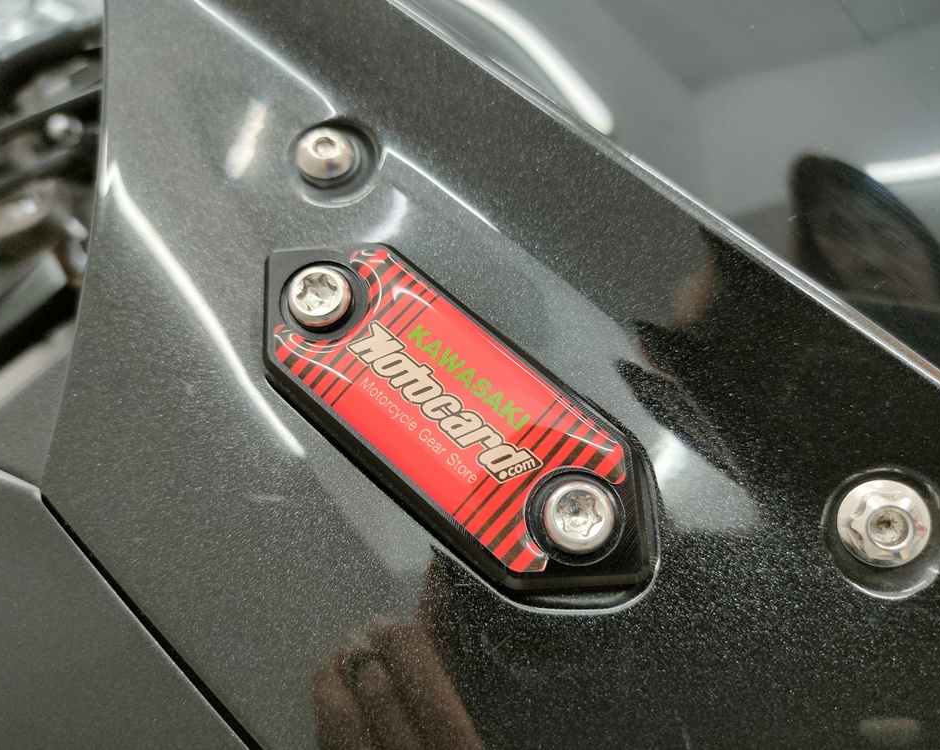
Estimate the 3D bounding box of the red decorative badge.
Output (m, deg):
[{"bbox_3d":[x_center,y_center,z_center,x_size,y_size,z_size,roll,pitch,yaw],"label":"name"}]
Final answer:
[{"bbox_3d":[-0.004,0.005,0.138,0.077,0.007,0.027,40,80,16],"label":"red decorative badge"}]

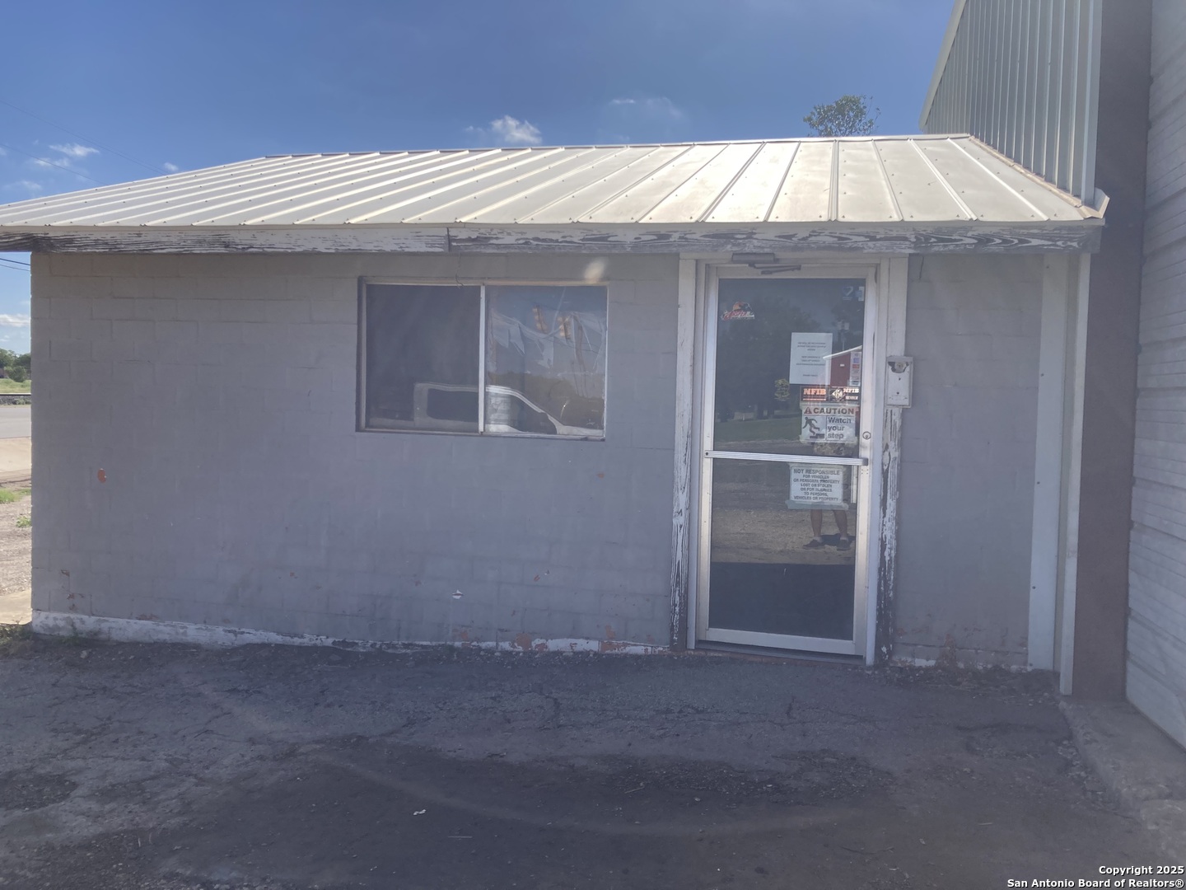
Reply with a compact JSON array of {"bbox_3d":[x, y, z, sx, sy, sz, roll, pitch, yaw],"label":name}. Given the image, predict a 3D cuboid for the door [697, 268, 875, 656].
[{"bbox_3d":[1.057,0.075,5.287,0.905,2.108,0.060,2,3,12],"label":"door"}]

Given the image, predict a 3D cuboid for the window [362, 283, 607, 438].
[{"bbox_3d":[-0.664,-0.503,5.659,1.522,0.899,0.090,2,3,12],"label":"window"}]

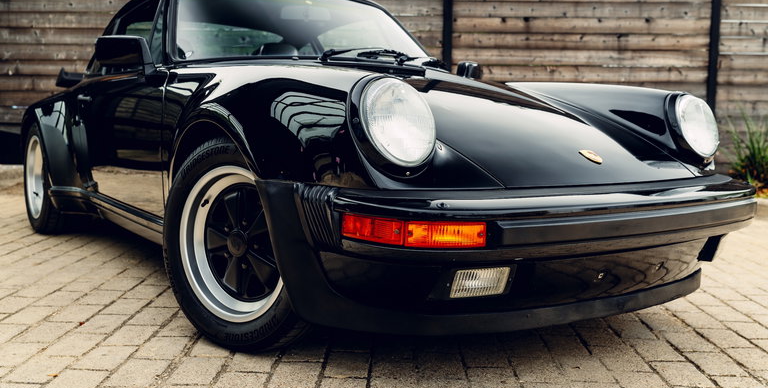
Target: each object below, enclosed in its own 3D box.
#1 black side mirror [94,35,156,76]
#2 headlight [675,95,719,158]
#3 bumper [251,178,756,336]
[{"bbox_3d":[-0.946,-0.502,2.703,0.210,0.145,0.100,-3,8,-36],"label":"black side mirror"},{"bbox_3d":[1.041,-0.222,2.503,0.220,0.220,0.090,-3,-13,-36],"label":"headlight"},{"bbox_3d":[0.526,0.120,2.172,1.680,0.360,0.670,-3,8,-36],"label":"bumper"}]

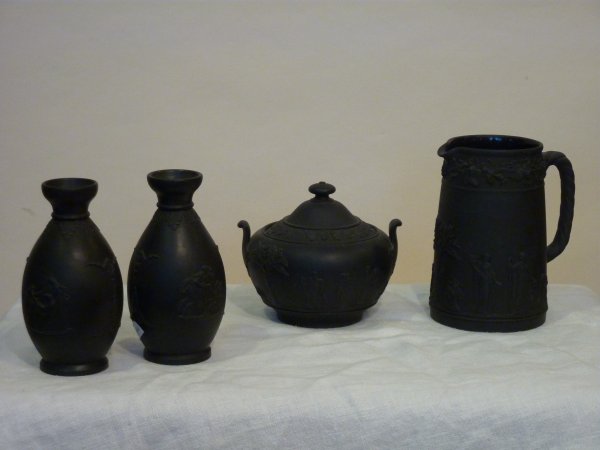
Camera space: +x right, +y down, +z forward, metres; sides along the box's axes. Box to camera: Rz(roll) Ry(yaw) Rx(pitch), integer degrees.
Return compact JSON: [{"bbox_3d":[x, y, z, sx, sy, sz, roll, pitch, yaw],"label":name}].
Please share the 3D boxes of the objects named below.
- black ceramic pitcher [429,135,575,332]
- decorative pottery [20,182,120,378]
[{"bbox_3d":[0.172,0.005,1.408,0.125,0.152,0.101,-2,11,-12],"label":"black ceramic pitcher"},{"bbox_3d":[-0.173,0.039,1.265,0.076,0.142,0.076,0,11,0],"label":"decorative pottery"}]

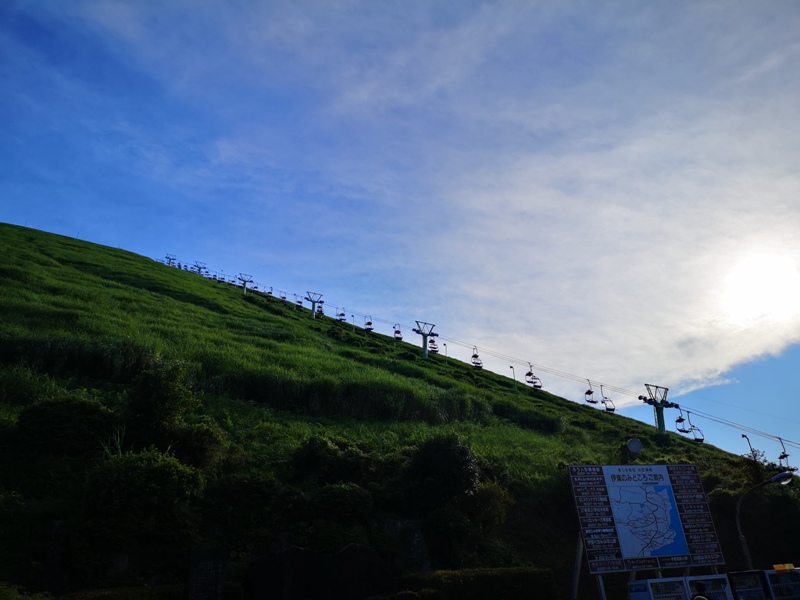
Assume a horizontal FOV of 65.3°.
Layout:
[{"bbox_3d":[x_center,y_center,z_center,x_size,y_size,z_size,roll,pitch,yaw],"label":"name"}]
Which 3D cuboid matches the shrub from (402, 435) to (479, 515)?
[{"bbox_3d":[1.590,6.851,24.500,2.800,2.900,2.600,-6,-27,2],"label":"shrub"}]

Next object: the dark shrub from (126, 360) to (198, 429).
[{"bbox_3d":[-10.581,4.210,27.800,3.000,2.800,2.700,6,-29,-20],"label":"dark shrub"}]

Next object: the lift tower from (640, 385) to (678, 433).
[{"bbox_3d":[24.582,10.883,59.061,3.800,5.300,2.000,14,-20,-33],"label":"lift tower"}]

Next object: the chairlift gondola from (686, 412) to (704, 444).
[{"bbox_3d":[25.613,11.115,54.400,1.250,2.700,1.050,14,-32,-33],"label":"chairlift gondola"}]

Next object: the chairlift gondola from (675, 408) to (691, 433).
[{"bbox_3d":[26.711,11.460,59.000,1.250,2.600,1.050,14,-32,-33],"label":"chairlift gondola"}]

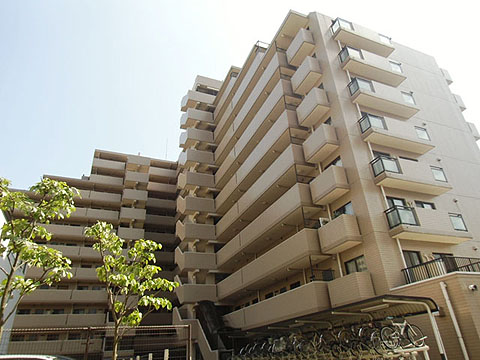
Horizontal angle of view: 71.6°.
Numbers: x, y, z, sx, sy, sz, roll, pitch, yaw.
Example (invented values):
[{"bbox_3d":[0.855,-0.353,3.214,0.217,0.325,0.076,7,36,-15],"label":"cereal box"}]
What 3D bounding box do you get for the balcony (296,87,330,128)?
[{"bbox_3d":[4.593,-4.465,20.954,0.833,1.319,2.131,8,-31,-21],"label":"balcony"}]

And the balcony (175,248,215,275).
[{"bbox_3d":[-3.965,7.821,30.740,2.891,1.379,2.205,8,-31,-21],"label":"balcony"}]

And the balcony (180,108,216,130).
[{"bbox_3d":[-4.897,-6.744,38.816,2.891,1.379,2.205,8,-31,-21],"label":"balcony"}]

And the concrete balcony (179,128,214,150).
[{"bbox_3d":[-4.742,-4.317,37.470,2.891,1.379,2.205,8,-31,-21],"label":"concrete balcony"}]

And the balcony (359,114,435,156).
[{"bbox_3d":[9.278,-2.622,19.639,4.655,1.258,0.825,9,-31,-21],"label":"balcony"}]

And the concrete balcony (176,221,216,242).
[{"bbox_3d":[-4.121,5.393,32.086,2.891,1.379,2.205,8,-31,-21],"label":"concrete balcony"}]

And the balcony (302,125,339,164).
[{"bbox_3d":[4.881,-2.082,20.083,0.859,1.327,2.152,9,-31,-21],"label":"balcony"}]

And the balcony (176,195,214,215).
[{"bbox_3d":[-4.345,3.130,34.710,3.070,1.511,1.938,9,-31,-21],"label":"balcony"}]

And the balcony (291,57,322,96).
[{"bbox_3d":[4.573,-7.055,22.852,0.859,1.327,2.152,9,-31,-21],"label":"balcony"}]

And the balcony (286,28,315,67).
[{"bbox_3d":[4.282,-9.320,23.646,0.833,1.319,2.131,8,-31,-21],"label":"balcony"}]

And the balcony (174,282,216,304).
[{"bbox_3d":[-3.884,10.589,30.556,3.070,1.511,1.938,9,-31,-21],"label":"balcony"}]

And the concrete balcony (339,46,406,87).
[{"bbox_3d":[8.970,-7.594,22.409,4.655,1.258,0.825,9,-31,-21],"label":"concrete balcony"}]

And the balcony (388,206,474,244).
[{"bbox_3d":[9.350,2.310,16.466,4.529,1.216,0.819,8,-31,-21],"label":"balcony"}]

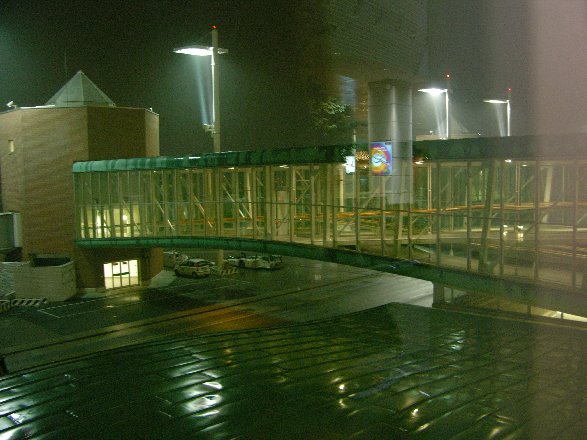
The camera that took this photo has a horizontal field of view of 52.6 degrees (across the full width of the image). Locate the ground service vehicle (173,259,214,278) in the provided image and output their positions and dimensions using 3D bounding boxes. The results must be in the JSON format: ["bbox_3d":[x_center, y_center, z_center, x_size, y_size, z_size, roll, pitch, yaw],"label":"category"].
[{"bbox_3d":[-9.743,4.642,57.307,4.000,1.480,1.680,3,6,42],"label":"ground service vehicle"}]

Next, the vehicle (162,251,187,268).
[{"bbox_3d":[-13.028,4.106,62.592,4.300,1.800,1.750,3,6,42],"label":"vehicle"}]

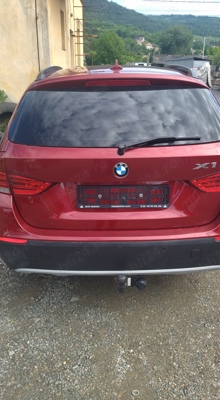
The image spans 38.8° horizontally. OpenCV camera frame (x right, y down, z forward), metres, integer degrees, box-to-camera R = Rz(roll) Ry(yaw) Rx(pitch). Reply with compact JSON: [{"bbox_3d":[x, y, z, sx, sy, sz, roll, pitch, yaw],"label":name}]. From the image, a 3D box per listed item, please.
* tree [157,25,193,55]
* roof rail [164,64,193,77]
[{"bbox_3d":[16.727,-40.197,80.912,9.340,9.530,9.340,0,24,-1],"label":"tree"},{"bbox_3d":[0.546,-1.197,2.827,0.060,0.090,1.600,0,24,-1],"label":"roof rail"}]

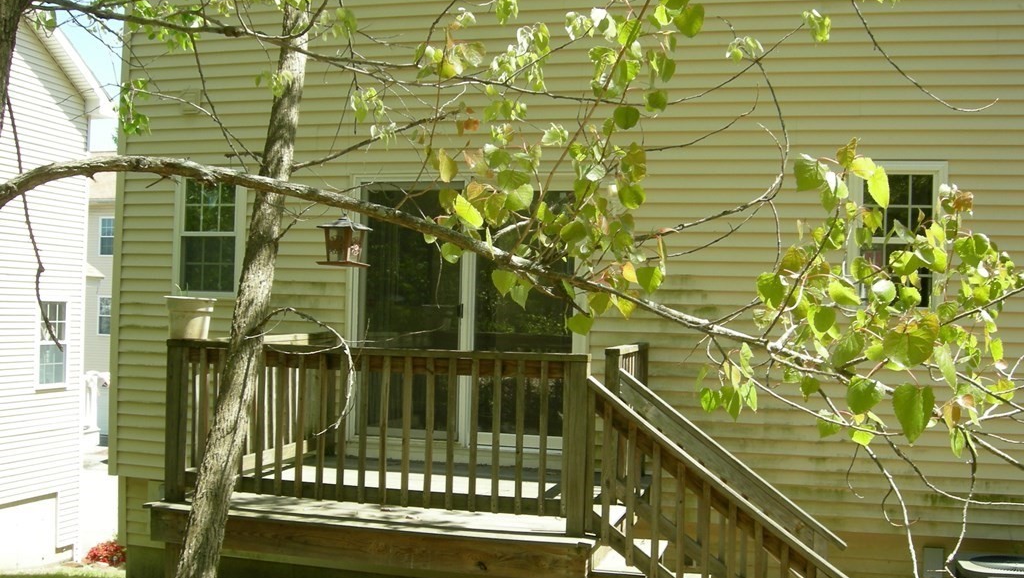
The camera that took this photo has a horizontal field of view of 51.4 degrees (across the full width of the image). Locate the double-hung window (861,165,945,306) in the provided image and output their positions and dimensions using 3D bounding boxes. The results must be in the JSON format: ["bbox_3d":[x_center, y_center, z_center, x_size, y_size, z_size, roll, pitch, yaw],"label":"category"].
[{"bbox_3d":[2.703,-0.357,7.390,0.610,1.030,0.100,1,0,12],"label":"double-hung window"}]

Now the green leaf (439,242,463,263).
[{"bbox_3d":[-0.182,-0.110,3.200,0.066,0.066,0.025,1,-1,6],"label":"green leaf"}]

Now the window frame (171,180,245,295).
[{"bbox_3d":[-2.366,-0.414,8.328,0.620,0.960,0.100,1,-1,14],"label":"window frame"}]

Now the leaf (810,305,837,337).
[{"bbox_3d":[0.936,0.098,3.200,0.075,0.093,0.020,1,0,16],"label":"leaf"}]

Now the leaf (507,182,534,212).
[{"bbox_3d":[0.025,-0.275,3.200,0.084,0.084,0.025,1,-1,6],"label":"leaf"}]

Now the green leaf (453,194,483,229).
[{"bbox_3d":[-0.134,-0.233,3.200,0.090,0.108,0.030,1,-1,6],"label":"green leaf"}]

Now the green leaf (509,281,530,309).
[{"bbox_3d":[0.024,0.021,3.400,0.067,0.086,0.020,1,0,0],"label":"green leaf"}]

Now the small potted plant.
[{"bbox_3d":[-1.811,0.138,6.000,0.285,0.290,0.285,1,-1,14],"label":"small potted plant"}]

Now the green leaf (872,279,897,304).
[{"bbox_3d":[1.116,0.011,3.200,0.075,0.075,0.020,1,0,19],"label":"green leaf"}]

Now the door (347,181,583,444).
[{"bbox_3d":[-0.341,0.194,7.811,1.680,1.930,0.100,1,-1,14],"label":"door"}]

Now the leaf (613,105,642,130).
[{"bbox_3d":[0.366,-0.548,3.400,0.086,0.073,0.020,1,0,6],"label":"leaf"}]

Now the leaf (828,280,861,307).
[{"bbox_3d":[0.999,0.013,3.200,0.108,0.066,0.020,37,10,0],"label":"leaf"}]

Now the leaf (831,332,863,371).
[{"bbox_3d":[1.008,0.188,3.200,0.087,0.126,0.020,30,0,17],"label":"leaf"}]

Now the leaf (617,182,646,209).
[{"bbox_3d":[0.382,-0.298,3.400,0.093,0.086,0.020,1,0,6],"label":"leaf"}]

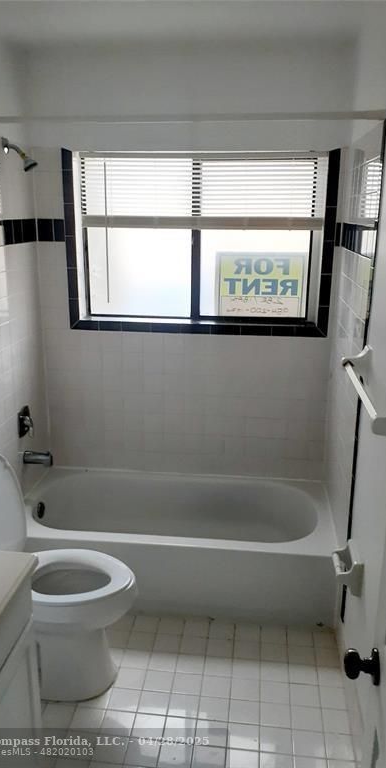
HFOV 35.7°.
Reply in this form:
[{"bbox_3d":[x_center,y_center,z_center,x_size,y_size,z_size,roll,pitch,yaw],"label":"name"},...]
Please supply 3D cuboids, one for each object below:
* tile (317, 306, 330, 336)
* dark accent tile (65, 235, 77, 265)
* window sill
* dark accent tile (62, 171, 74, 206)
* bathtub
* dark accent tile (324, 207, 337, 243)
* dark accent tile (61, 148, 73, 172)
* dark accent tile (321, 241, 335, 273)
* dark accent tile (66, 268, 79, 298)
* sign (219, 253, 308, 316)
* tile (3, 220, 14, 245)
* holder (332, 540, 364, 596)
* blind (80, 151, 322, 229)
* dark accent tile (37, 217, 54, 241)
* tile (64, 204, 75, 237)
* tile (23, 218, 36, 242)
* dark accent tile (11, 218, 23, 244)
[{"bbox_3d":[0.642,-0.308,2.952,0.052,0.151,0.010,2,15,6],"label":"tile"},{"bbox_3d":[-0.606,-0.657,3.001,0.051,0.152,0.010,2,16,6],"label":"dark accent tile"},{"bbox_3d":[0.022,-0.301,3.092,1.312,0.055,0.133,2,15,6],"label":"window sill"},{"bbox_3d":[-0.607,-0.955,2.917,0.051,0.152,0.010,2,16,6],"label":"dark accent tile"},{"bbox_3d":[-0.095,0.781,2.955,1.505,0.405,0.758,2,15,6],"label":"bathtub"},{"bbox_3d":[0.646,-0.756,2.829,0.052,0.156,0.010,2,15,6],"label":"dark accent tile"},{"bbox_3d":[-0.606,-1.083,2.889,0.051,0.095,0.010,2,15,6],"label":"dark accent tile"},{"bbox_3d":[0.645,-0.606,2.869,0.051,0.152,0.010,2,16,6],"label":"dark accent tile"},{"bbox_3d":[-0.607,-0.508,3.043,0.051,0.152,0.010,2,16,6],"label":"dark accent tile"},{"bbox_3d":[0.341,-0.502,3.059,0.446,0.327,0.010,2,15,6],"label":"sign"},{"bbox_3d":[-0.829,-0.676,2.675,0.010,0.108,0.111,2,15,6],"label":"tile"},{"bbox_3d":[0.516,0.610,2.013,0.085,0.115,0.173,2,15,6],"label":"holder"},{"bbox_3d":[0.036,-0.947,2.939,1.203,0.357,0.045,2,15,6],"label":"blind"},{"bbox_3d":[-0.738,-0.767,3.012,0.084,0.108,0.010,2,15,6],"label":"dark accent tile"},{"bbox_3d":[-0.611,-0.816,2.984,0.052,0.154,0.010,2,15,6],"label":"tile"},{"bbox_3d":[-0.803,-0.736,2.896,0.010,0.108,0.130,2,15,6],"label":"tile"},{"bbox_3d":[-0.817,-0.704,2.780,0.010,0.108,0.105,2,15,6],"label":"dark accent tile"}]

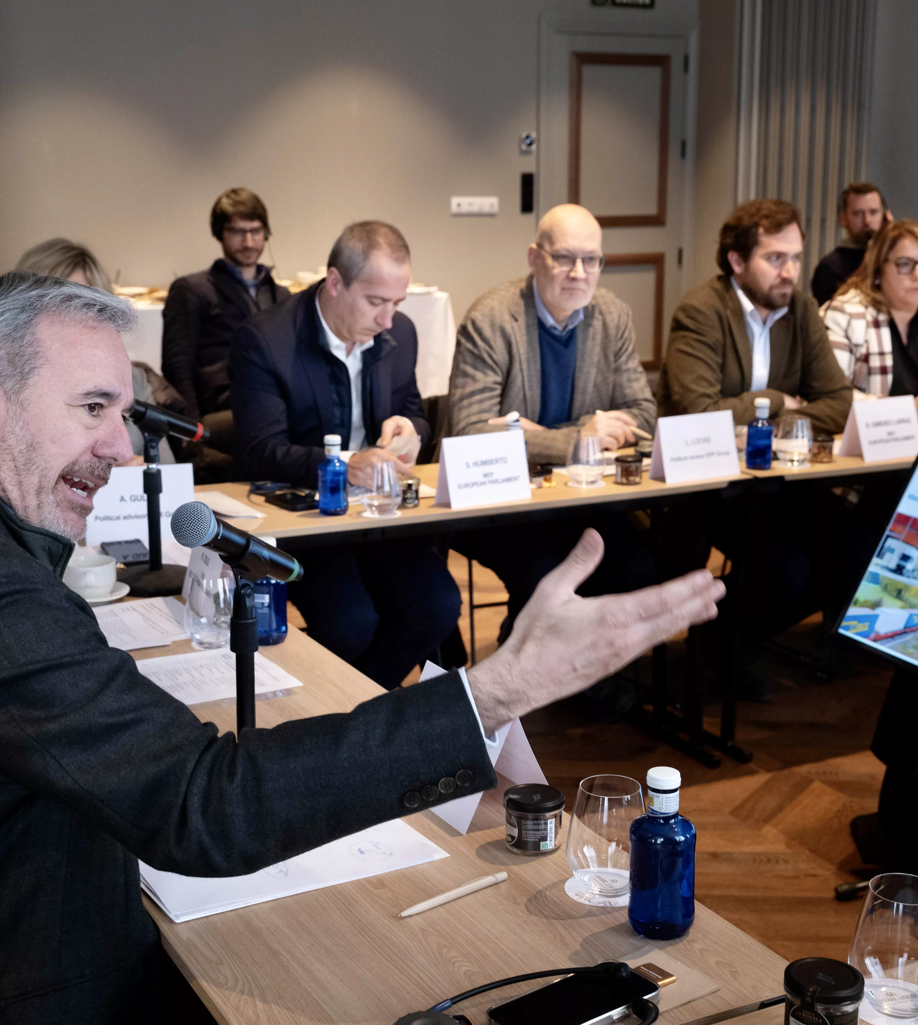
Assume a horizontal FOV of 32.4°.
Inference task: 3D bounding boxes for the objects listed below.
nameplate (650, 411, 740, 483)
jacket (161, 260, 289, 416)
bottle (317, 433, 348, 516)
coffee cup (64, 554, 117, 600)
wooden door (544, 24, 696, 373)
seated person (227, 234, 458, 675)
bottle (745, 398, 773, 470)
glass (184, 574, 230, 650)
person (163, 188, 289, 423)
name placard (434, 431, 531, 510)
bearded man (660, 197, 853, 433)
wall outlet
[{"bbox_3d":[0.552,-0.155,3.683,0.209,0.147,0.073,-7,15,-28],"label":"nameplate"},{"bbox_3d":[-0.789,-0.581,5.420,0.490,0.600,0.340,-6,14,-24],"label":"jacket"},{"bbox_3d":[-0.264,-0.079,3.321,0.063,0.166,0.063,0,13,0],"label":"bottle"},{"bbox_3d":[-0.618,0.112,2.641,0.090,0.058,0.112,0,13,0],"label":"coffee cup"},{"bbox_3d":[0.889,-1.613,8.930,0.927,2.087,0.060,-7,15,-28],"label":"wooden door"},{"bbox_3d":[-0.279,-0.007,3.692,0.570,1.320,0.760,-7,15,-29],"label":"seated person"},{"bbox_3d":[0.722,-0.188,3.781,0.063,0.166,0.063,0,13,0],"label":"bottle"},{"bbox_3d":[-0.374,0.149,2.421,0.091,0.110,0.091,0,13,0],"label":"glass"},{"bbox_3d":[-0.665,-0.421,5.430,0.520,1.340,0.830,-6,14,-24],"label":"person"},{"bbox_3d":[0.054,-0.097,3.405,0.210,0.145,0.069,-8,15,-32],"label":"name placard"},{"bbox_3d":[0.773,-0.153,4.250,0.580,1.355,0.720,-7,15,-26],"label":"bearded man"},{"bbox_3d":[0.078,-1.473,7.600,0.250,0.084,0.015,-7,15,-27],"label":"wall outlet"}]

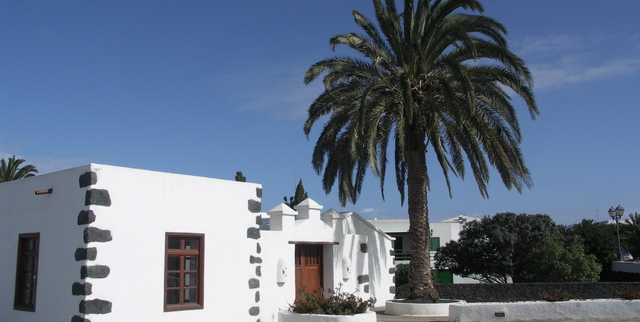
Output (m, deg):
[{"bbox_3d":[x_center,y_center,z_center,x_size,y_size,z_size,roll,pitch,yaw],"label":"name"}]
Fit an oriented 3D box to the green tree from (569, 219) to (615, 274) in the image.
[{"bbox_3d":[18.222,5.950,39.516,3.400,4.070,3.400,-5,-10,24],"label":"green tree"}]

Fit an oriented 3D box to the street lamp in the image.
[{"bbox_3d":[18.397,4.566,36.701,0.950,3.485,0.500,-5,-10,26],"label":"street lamp"}]

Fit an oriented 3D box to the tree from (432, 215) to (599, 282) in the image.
[{"bbox_3d":[9.576,4.571,28.616,7.600,3.958,5.800,-4,-10,18],"label":"tree"}]

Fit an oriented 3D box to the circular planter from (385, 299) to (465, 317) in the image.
[{"bbox_3d":[3.229,4.403,18.035,2.440,0.430,2.440,-2,-9,10],"label":"circular planter"}]

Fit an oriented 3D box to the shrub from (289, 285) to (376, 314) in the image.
[{"bbox_3d":[0.269,3.309,13.816,1.950,0.695,1.600,-1,-9,1],"label":"shrub"}]

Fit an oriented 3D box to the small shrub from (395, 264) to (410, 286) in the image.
[{"bbox_3d":[3.650,5.046,25.513,1.200,1.233,1.200,-2,-9,8],"label":"small shrub"}]

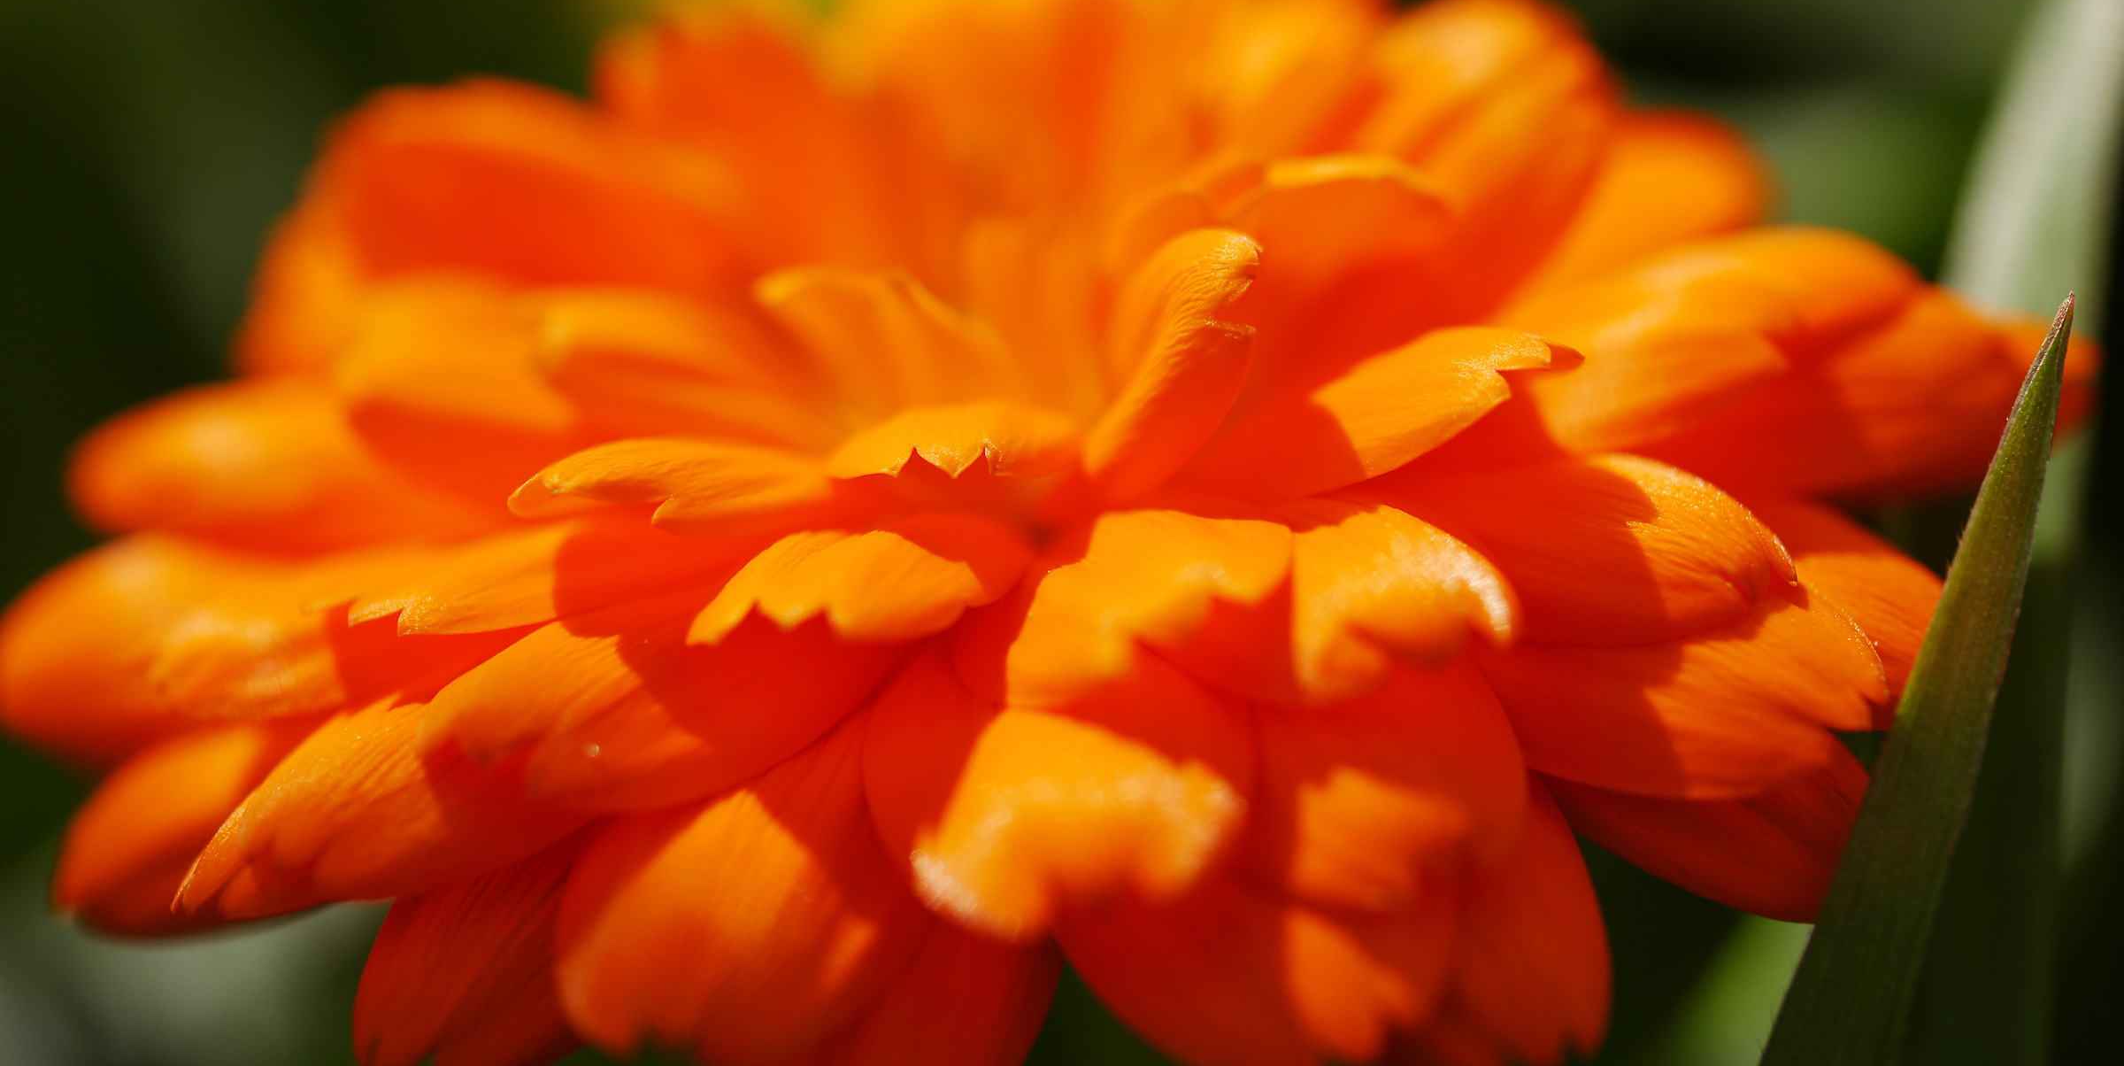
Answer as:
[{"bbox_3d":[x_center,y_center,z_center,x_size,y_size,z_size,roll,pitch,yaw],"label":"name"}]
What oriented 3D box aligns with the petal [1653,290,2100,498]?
[{"bbox_3d":[0.026,-0.004,0.117,0.014,0.003,0.009,-11,31,-12],"label":"petal"}]

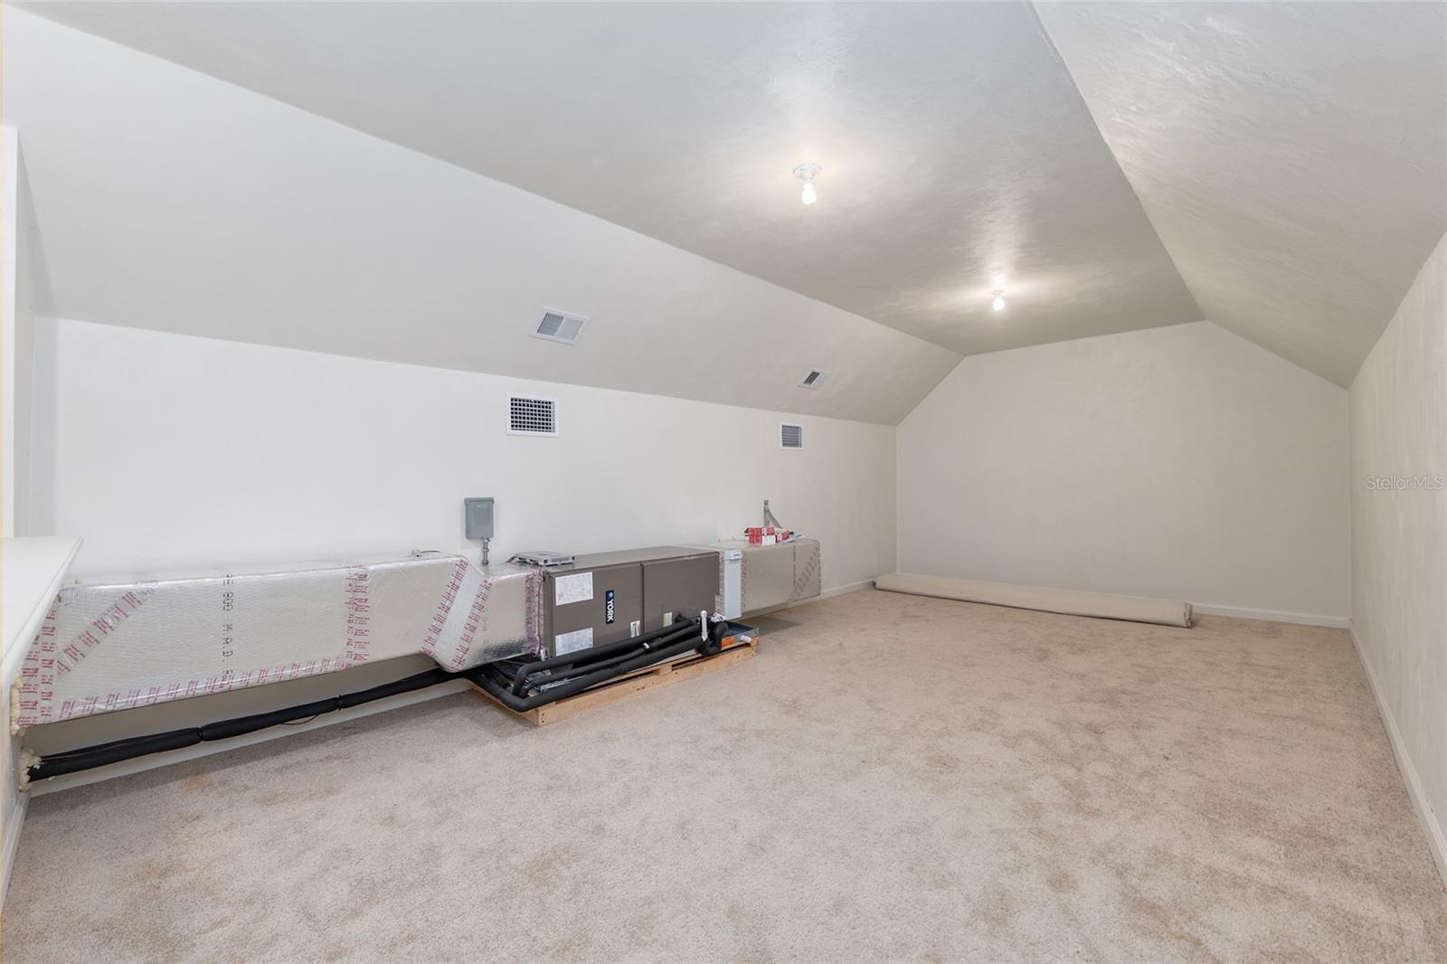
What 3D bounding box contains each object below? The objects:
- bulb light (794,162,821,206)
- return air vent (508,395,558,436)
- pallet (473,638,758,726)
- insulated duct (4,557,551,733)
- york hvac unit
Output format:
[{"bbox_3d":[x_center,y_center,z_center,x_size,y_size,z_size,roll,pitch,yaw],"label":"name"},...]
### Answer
[{"bbox_3d":[0.360,-1.263,2.405,0.114,0.160,0.114,0,0,0],"label":"bulb light"},{"bbox_3d":[-1.157,-0.405,3.449,0.333,0.249,0.023,0,0,-45],"label":"return air vent"},{"bbox_3d":[-0.597,1.101,3.479,1.550,0.117,0.739,0,0,-45],"label":"pallet"},{"bbox_3d":[-1.749,0.630,2.515,1.767,0.559,0.491,0,0,-45],"label":"insulated duct"},{"bbox_3d":[-0.638,0.696,3.514,1.204,0.454,0.515,0,0,-45],"label":"york hvac unit"}]

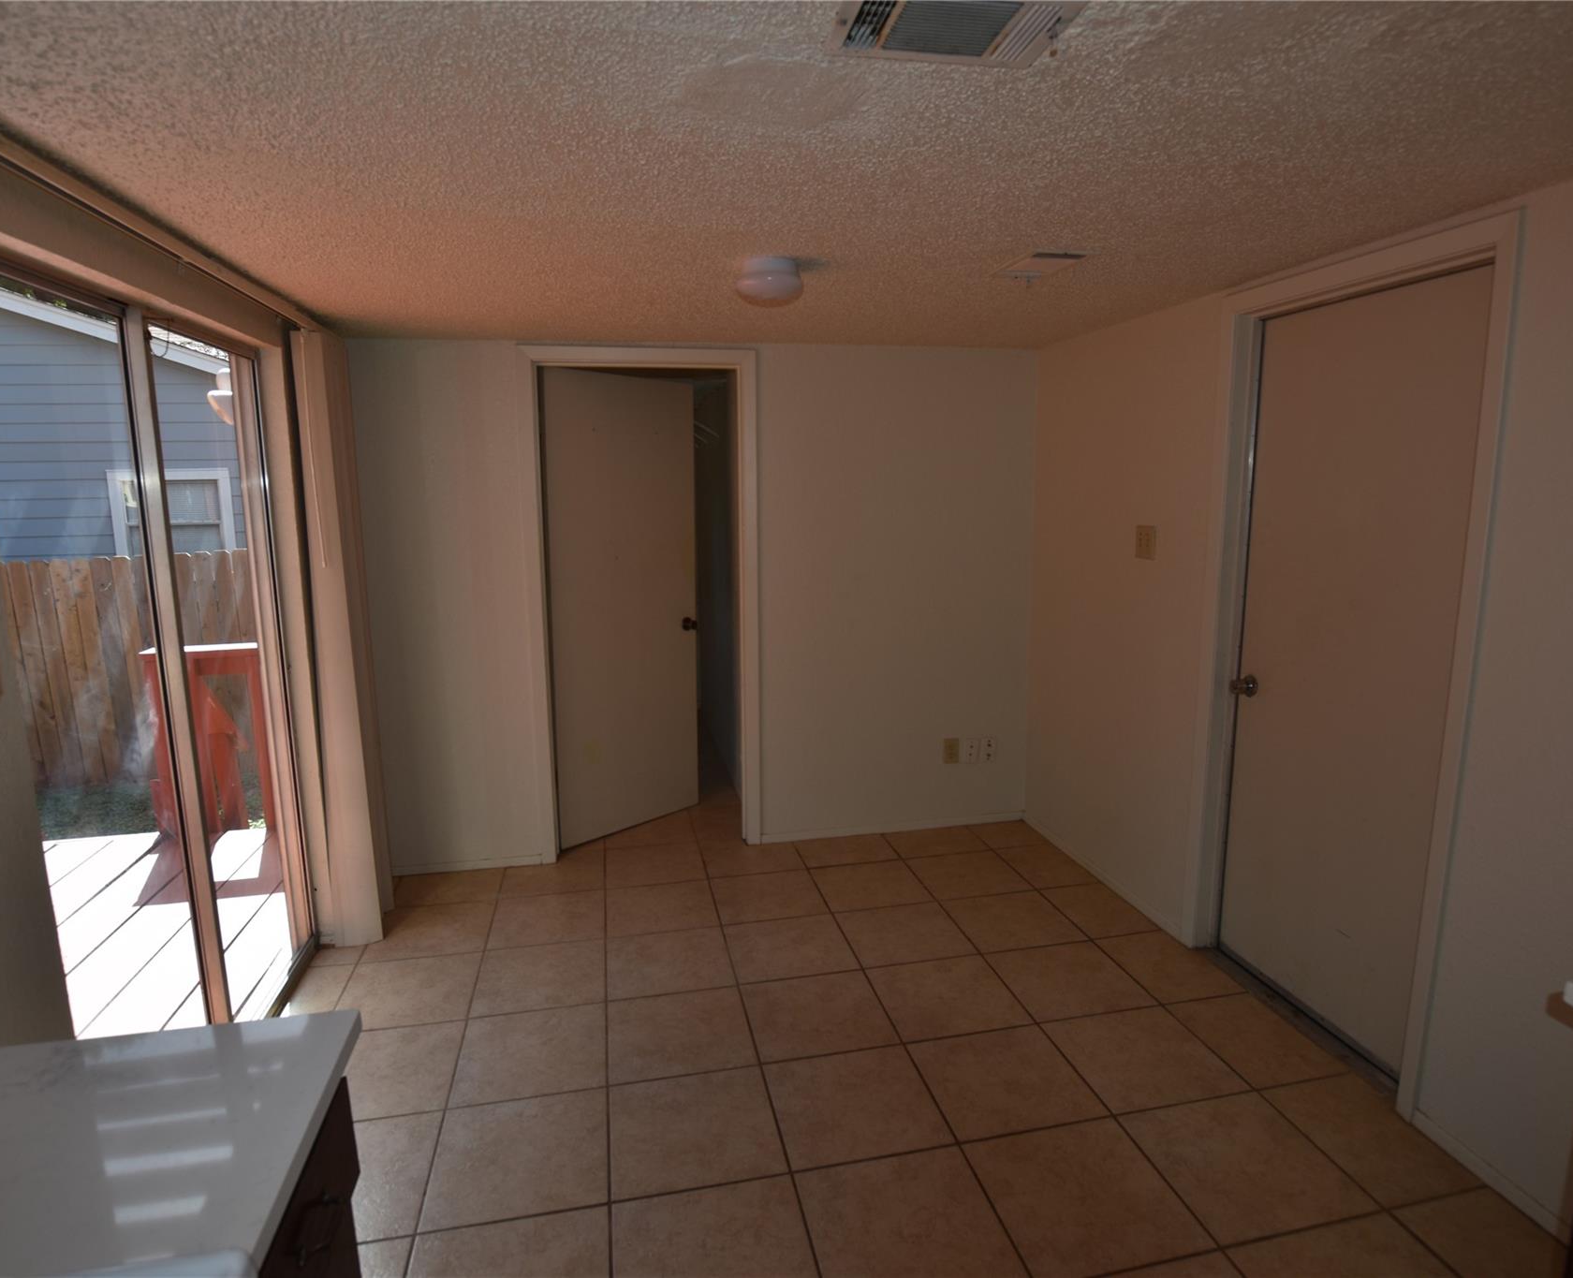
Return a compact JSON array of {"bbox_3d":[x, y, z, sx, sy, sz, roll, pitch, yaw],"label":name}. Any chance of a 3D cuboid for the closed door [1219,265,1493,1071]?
[{"bbox_3d":[1.554,0.101,2.376,0.050,2.032,0.743,-3,10,-12],"label":"closed door"}]

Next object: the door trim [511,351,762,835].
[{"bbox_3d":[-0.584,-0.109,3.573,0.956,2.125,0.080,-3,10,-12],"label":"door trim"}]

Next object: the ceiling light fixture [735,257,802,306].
[{"bbox_3d":[-0.044,-0.944,2.276,0.180,0.109,0.180,-1,10,0],"label":"ceiling light fixture"}]

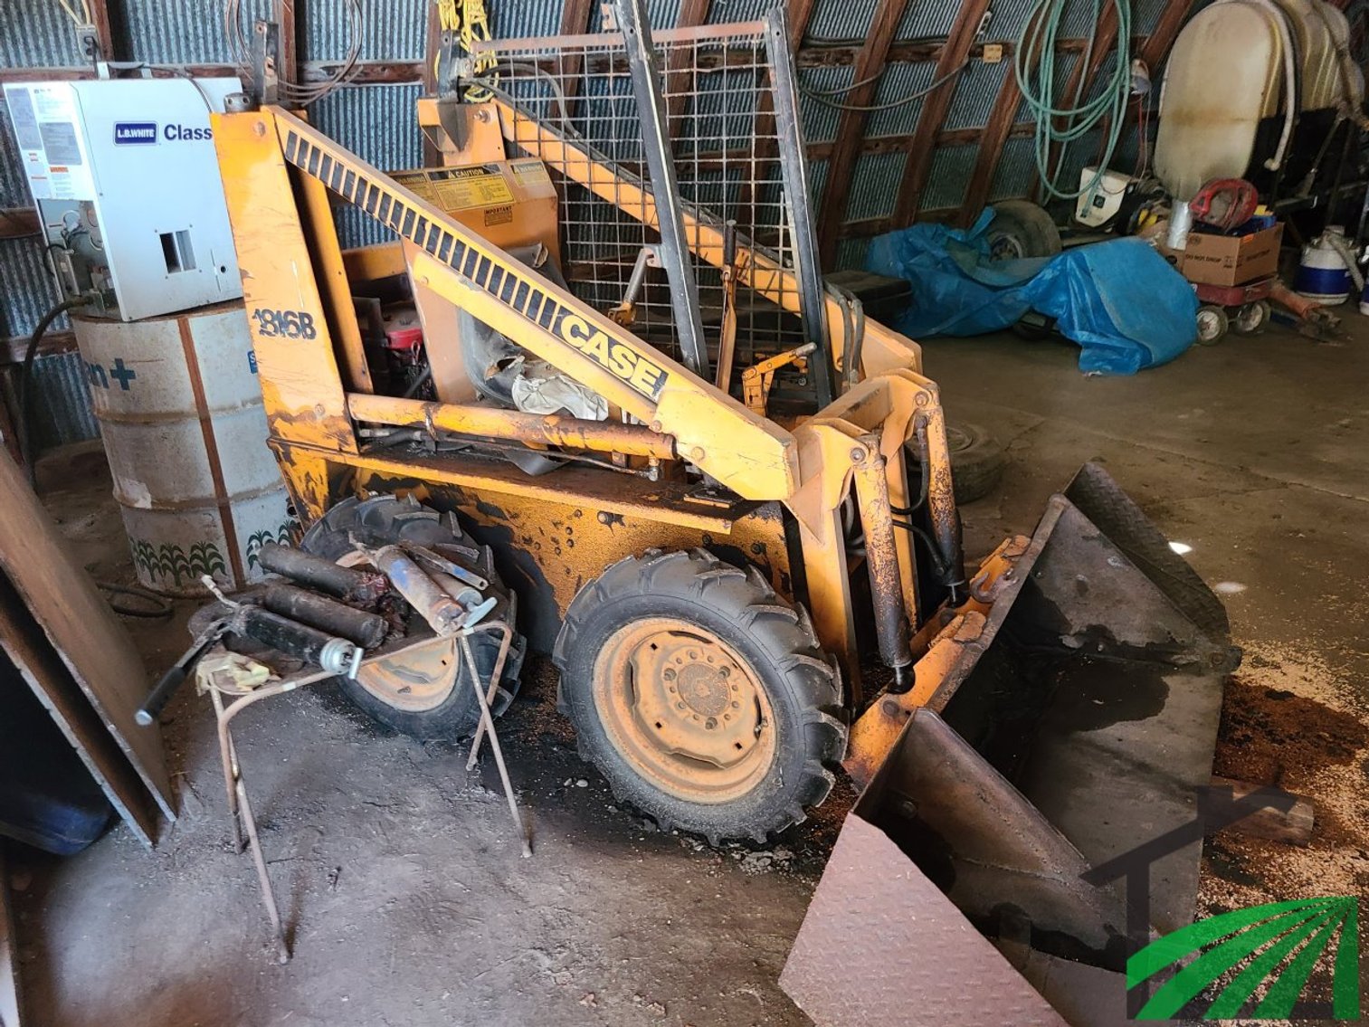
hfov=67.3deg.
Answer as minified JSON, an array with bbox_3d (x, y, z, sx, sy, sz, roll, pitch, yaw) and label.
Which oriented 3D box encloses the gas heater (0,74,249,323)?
[{"bbox_3d":[-1.682,-1.003,3.253,0.340,0.667,0.555,10,25,29],"label":"gas heater"}]

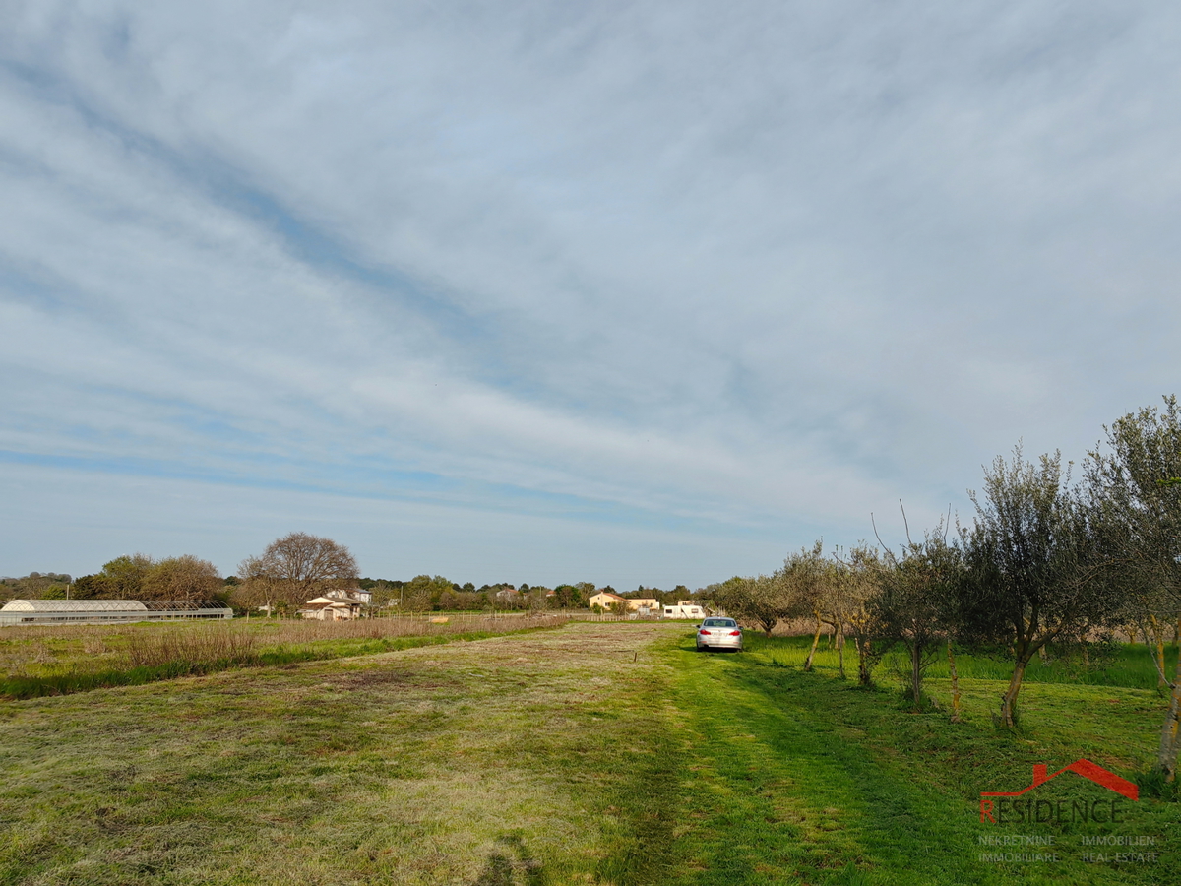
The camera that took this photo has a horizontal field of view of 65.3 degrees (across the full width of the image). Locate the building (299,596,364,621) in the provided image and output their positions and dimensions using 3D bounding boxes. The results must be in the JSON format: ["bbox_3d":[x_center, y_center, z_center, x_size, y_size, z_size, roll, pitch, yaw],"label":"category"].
[{"bbox_3d":[-44.992,28.845,160.428,9.000,4.320,8.600,-1,-10,7],"label":"building"}]

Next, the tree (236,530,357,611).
[{"bbox_3d":[-59.187,26.817,186.216,23.000,17.610,20.000,3,-11,-17],"label":"tree"}]

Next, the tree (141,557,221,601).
[{"bbox_3d":[-77.642,27.511,174.906,15.000,12.160,13.000,5,-11,-23],"label":"tree"}]

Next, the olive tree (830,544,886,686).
[{"bbox_3d":[6.130,3.883,20.977,1.550,3.160,1.600,-3,-11,16],"label":"olive tree"}]

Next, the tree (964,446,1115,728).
[{"bbox_3d":[6.577,2.051,13.486,2.200,4.070,2.200,-5,-11,25],"label":"tree"}]

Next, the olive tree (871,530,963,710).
[{"bbox_3d":[5.785,3.080,16.334,1.700,3.070,1.750,-4,-11,19],"label":"olive tree"}]

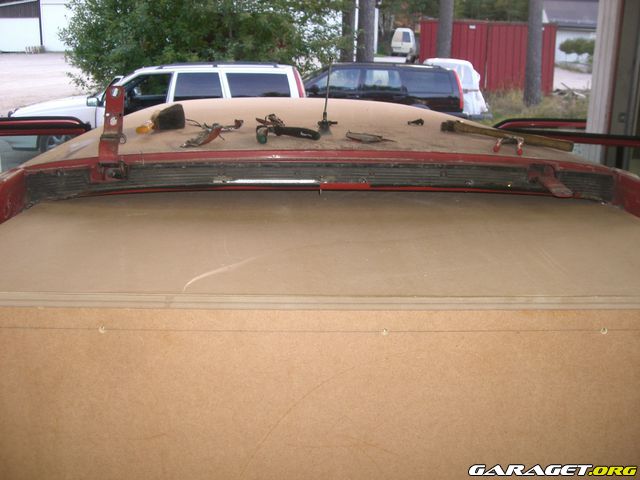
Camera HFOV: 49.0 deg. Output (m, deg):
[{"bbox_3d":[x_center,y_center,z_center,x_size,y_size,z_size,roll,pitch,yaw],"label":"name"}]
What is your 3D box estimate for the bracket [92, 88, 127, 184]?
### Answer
[{"bbox_3d":[-0.417,-0.209,1.394,0.052,0.175,0.050,11,15,-3],"label":"bracket"}]

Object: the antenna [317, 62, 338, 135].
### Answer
[{"bbox_3d":[0.017,-0.315,1.531,0.042,0.152,0.075,2,15,-1],"label":"antenna"}]

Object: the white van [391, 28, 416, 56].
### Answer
[{"bbox_3d":[6.505,-15.258,54.403,1.680,1.930,4.200,3,15,10],"label":"white van"}]

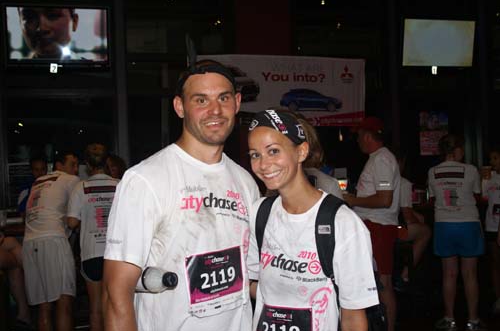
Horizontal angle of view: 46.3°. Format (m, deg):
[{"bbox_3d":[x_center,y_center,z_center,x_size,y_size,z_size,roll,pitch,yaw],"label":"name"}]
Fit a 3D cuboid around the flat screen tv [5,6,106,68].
[{"bbox_3d":[-2.197,-1.463,6.650,1.150,0.720,0.100,-2,2,-13],"label":"flat screen tv"}]

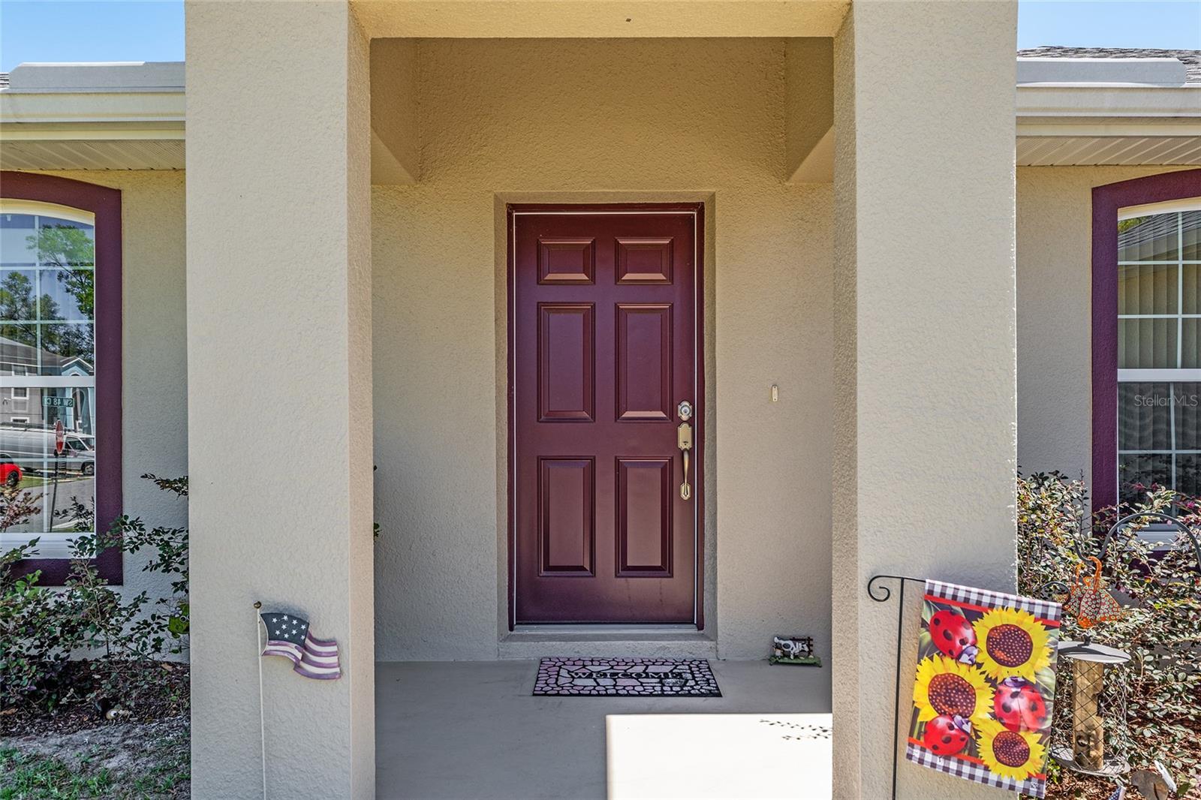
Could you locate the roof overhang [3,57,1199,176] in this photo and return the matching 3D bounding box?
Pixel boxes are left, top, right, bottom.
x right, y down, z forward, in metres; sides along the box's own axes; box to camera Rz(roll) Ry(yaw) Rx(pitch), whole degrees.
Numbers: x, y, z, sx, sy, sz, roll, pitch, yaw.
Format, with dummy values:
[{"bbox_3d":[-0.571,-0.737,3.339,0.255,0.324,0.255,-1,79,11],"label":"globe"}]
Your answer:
[{"bbox_3d":[0.000,-1.205,3.420,4.900,0.290,0.540,0,0,0],"label":"roof overhang"}]

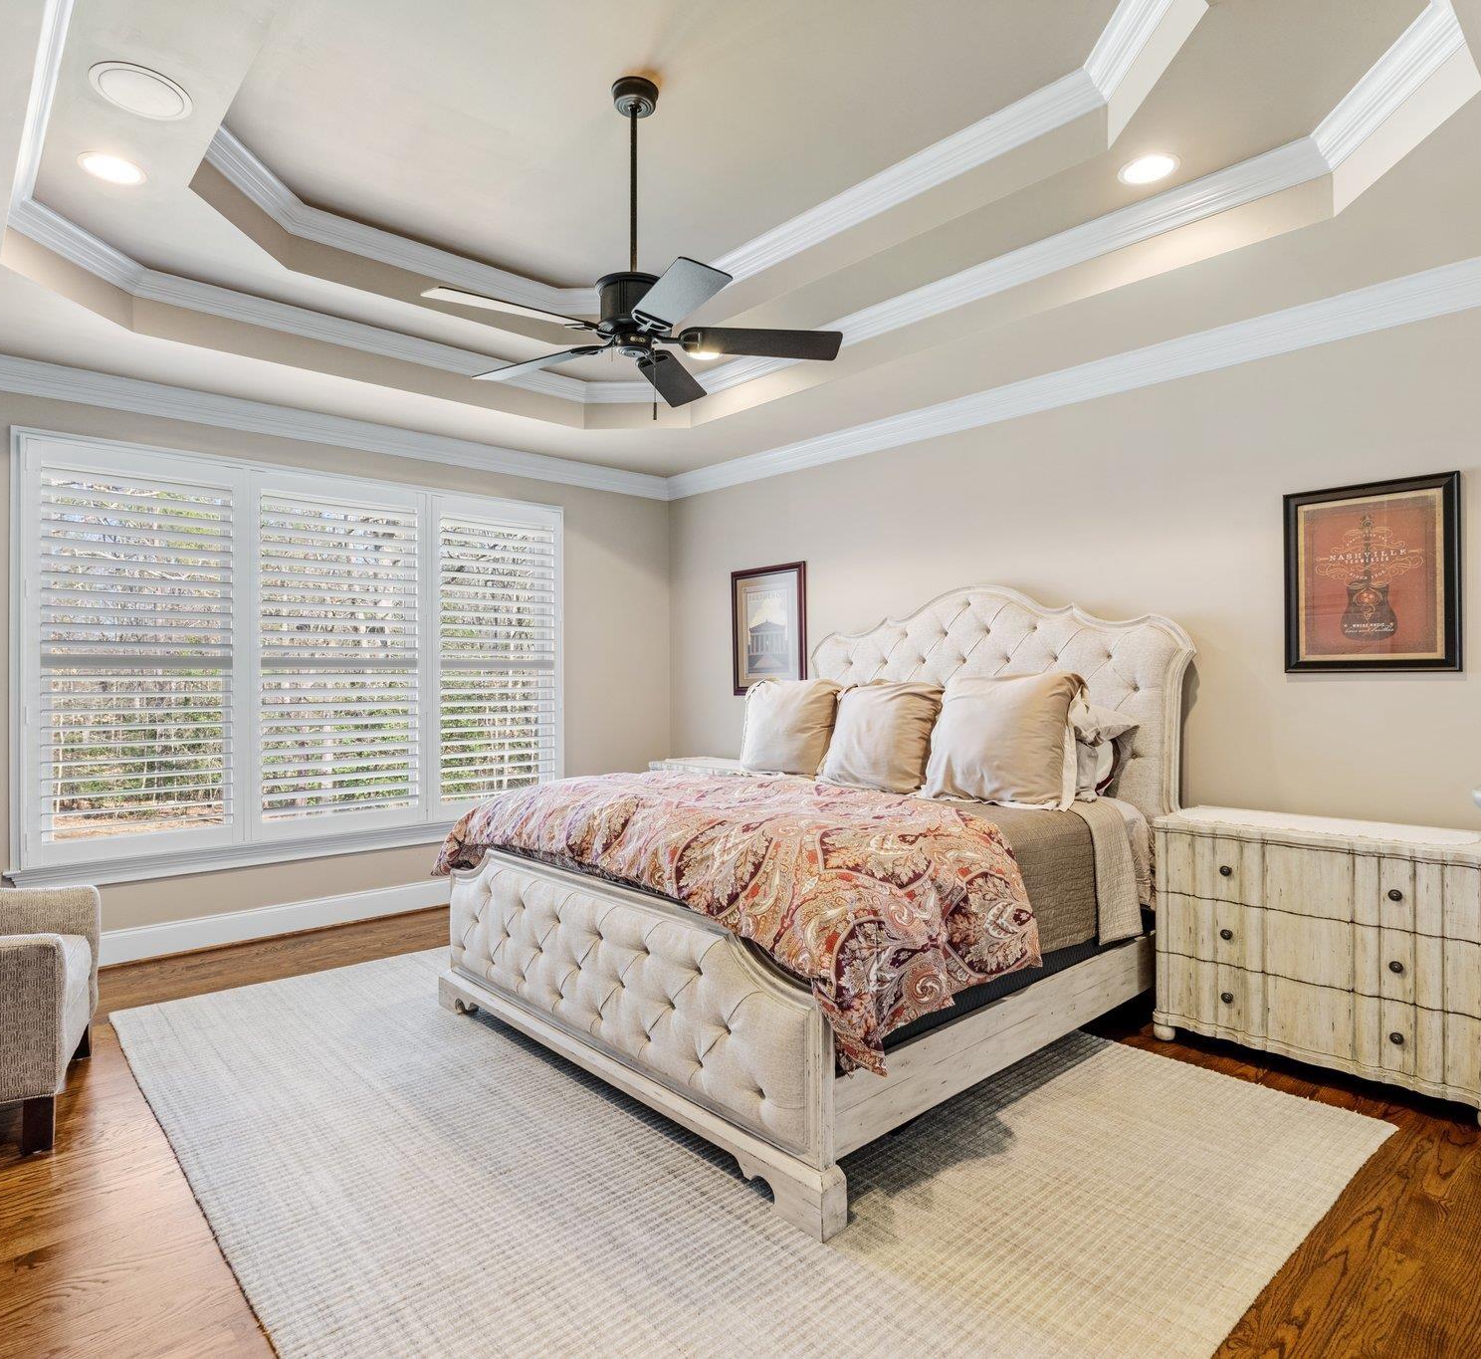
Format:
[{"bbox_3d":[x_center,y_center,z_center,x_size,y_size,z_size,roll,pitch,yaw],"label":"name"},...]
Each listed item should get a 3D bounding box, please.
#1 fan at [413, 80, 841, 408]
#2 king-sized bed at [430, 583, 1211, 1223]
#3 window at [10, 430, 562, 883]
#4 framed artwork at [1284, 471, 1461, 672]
[{"bbox_3d":[-0.347,-1.462,2.907,1.298,0.857,1.298,0,0,-43],"label":"fan"},{"bbox_3d":[0.343,0.440,3.745,2.376,1.777,2.143,0,0,-43],"label":"king-sized bed"},{"bbox_3d":[-2.150,-0.104,4.870,2.760,1.995,0.119,0,0,-43],"label":"window"},{"bbox_3d":[2.338,-0.377,3.374,0.033,0.700,0.550,0,0,-43],"label":"framed artwork"}]

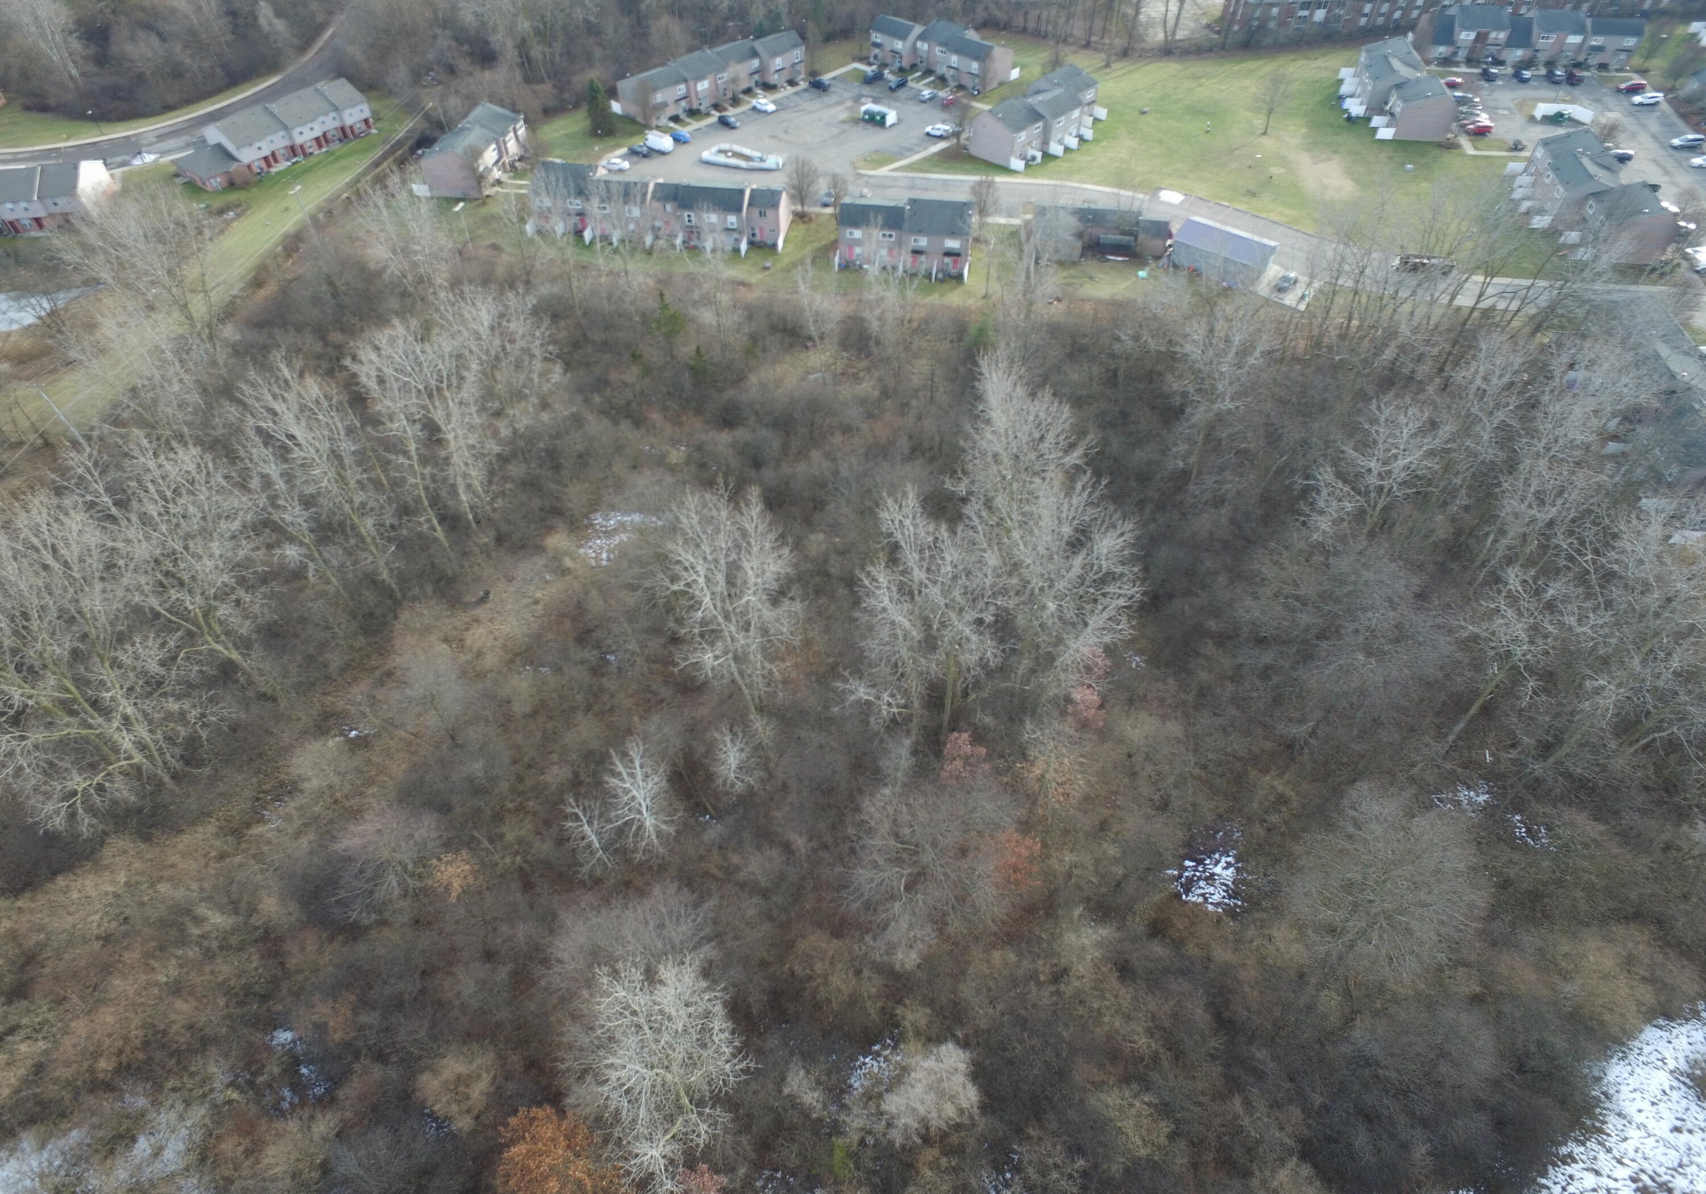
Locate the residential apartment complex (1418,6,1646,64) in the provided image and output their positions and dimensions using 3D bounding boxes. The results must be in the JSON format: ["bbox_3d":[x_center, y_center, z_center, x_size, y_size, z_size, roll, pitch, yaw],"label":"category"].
[{"bbox_3d":[128.630,-107.070,187.820,37.500,7.600,10.800,5,47,5],"label":"residential apartment complex"}]

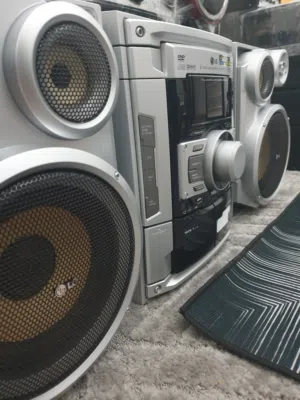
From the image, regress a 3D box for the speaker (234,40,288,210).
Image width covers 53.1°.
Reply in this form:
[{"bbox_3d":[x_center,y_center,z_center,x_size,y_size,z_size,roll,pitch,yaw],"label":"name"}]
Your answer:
[{"bbox_3d":[0.158,-0.154,0.672,0.250,0.306,0.230,11,24,39],"label":"speaker"}]

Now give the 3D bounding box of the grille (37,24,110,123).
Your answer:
[{"bbox_3d":[-0.057,-0.096,0.230,0.020,0.069,0.069,11,24,39],"label":"grille"}]

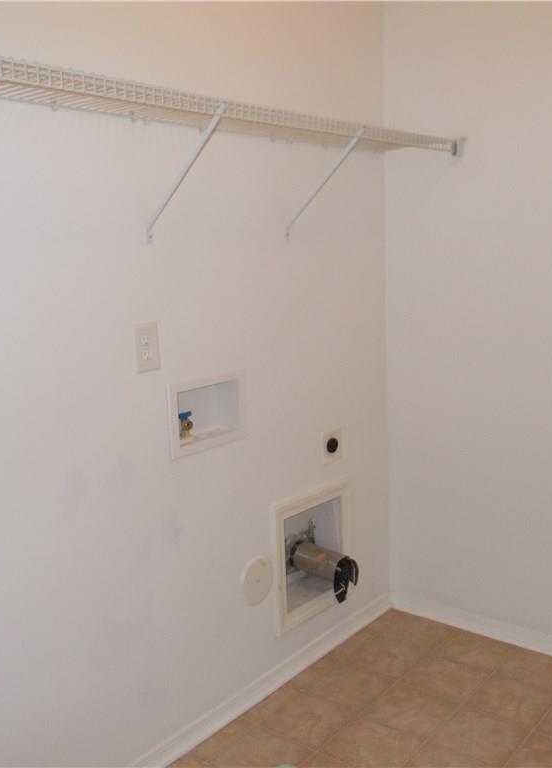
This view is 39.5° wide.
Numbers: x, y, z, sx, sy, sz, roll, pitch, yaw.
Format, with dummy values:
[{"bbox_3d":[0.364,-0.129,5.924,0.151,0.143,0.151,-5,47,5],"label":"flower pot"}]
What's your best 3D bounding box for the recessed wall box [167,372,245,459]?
[{"bbox_3d":[-0.221,0.082,2.196,0.085,0.207,0.304,5,12,39],"label":"recessed wall box"}]

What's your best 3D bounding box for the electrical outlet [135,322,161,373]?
[{"bbox_3d":[-0.332,-0.094,1.986,0.010,0.125,0.079,5,12,39],"label":"electrical outlet"}]

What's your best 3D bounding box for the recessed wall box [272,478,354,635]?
[{"bbox_3d":[0.077,0.569,2.648,0.165,0.430,0.425,5,12,39],"label":"recessed wall box"}]

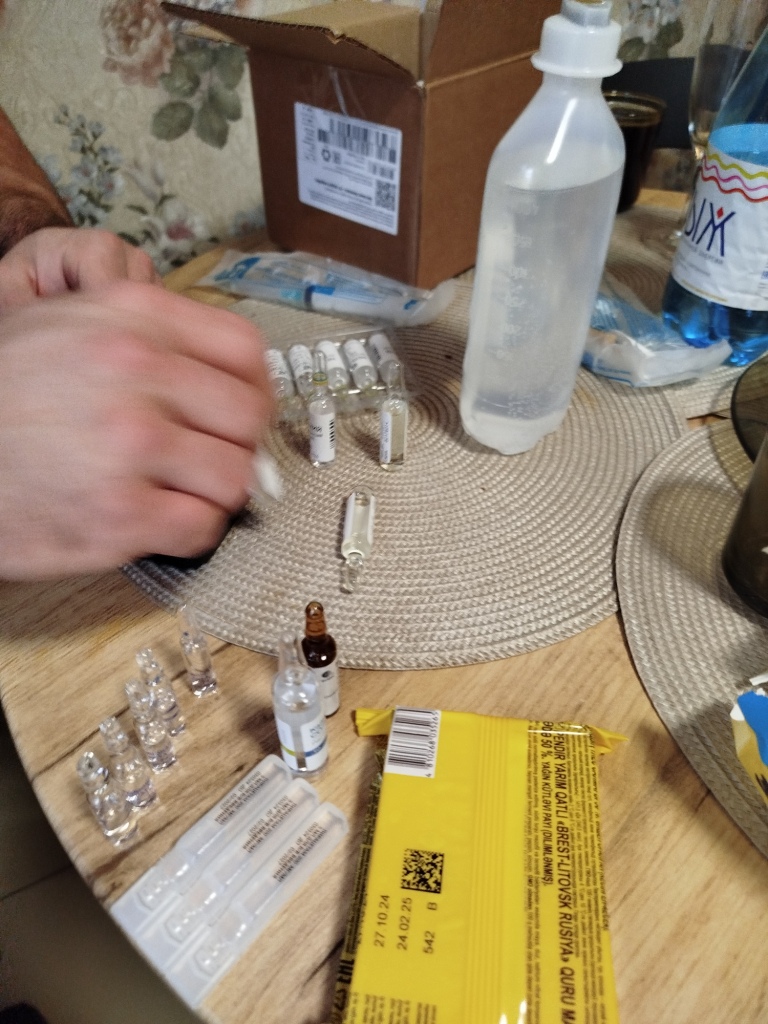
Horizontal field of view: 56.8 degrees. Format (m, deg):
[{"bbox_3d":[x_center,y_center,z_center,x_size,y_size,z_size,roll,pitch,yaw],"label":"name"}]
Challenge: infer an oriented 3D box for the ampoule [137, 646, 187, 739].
[{"bbox_3d":[-0.090,0.072,0.285,0.011,0.056,0.011,0,43,0],"label":"ampoule"}]

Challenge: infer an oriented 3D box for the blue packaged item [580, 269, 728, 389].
[{"bbox_3d":[0.172,-0.158,0.550,0.098,0.028,0.162,-21,47,-22],"label":"blue packaged item"}]

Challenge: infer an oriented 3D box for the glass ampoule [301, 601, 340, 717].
[{"bbox_3d":[-0.026,0.059,0.291,0.015,0.068,0.015,0,43,0],"label":"glass ampoule"}]

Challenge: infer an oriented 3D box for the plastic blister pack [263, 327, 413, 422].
[{"bbox_3d":[-0.032,-0.100,0.495,0.097,0.017,0.090,-11,44,-12],"label":"plastic blister pack"}]

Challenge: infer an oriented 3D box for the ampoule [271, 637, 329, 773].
[{"bbox_3d":[-0.032,0.072,0.267,0.018,0.081,0.018,0,43,0],"label":"ampoule"}]

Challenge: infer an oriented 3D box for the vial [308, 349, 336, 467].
[{"bbox_3d":[-0.036,-0.060,0.408,0.015,0.076,0.015,0,43,0],"label":"vial"}]

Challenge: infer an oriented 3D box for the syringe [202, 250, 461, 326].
[{"bbox_3d":[-0.050,-0.188,0.585,0.208,0.022,0.060,16,45,16],"label":"syringe"}]

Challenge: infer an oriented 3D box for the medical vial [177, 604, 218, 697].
[{"bbox_3d":[-0.080,0.058,0.300,0.011,0.056,0.011,0,43,0],"label":"medical vial"}]

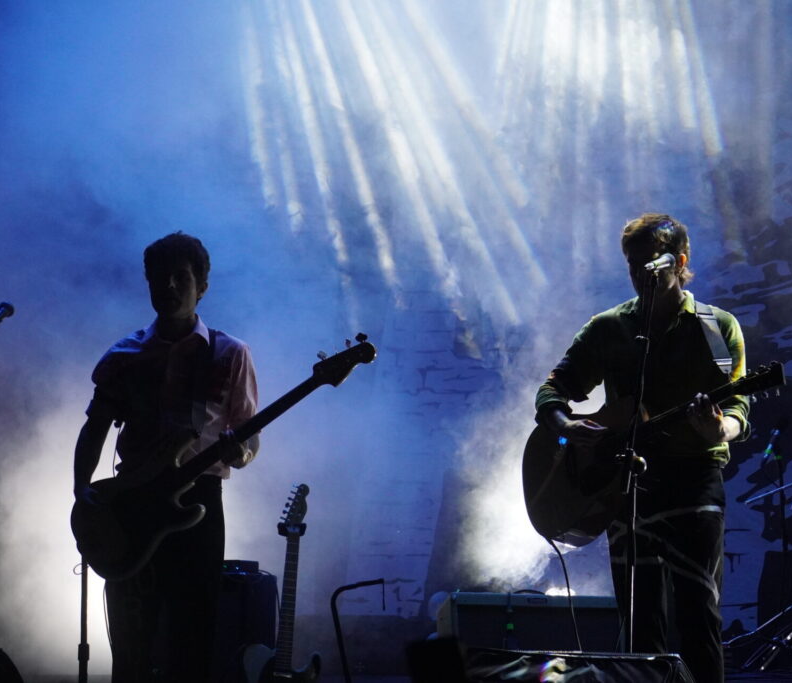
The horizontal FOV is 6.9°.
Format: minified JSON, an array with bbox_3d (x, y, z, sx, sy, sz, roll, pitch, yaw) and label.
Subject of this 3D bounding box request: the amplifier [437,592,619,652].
[{"bbox_3d":[0.460,1.109,22.007,0.592,0.485,0.250,1,-16,-11],"label":"amplifier"}]

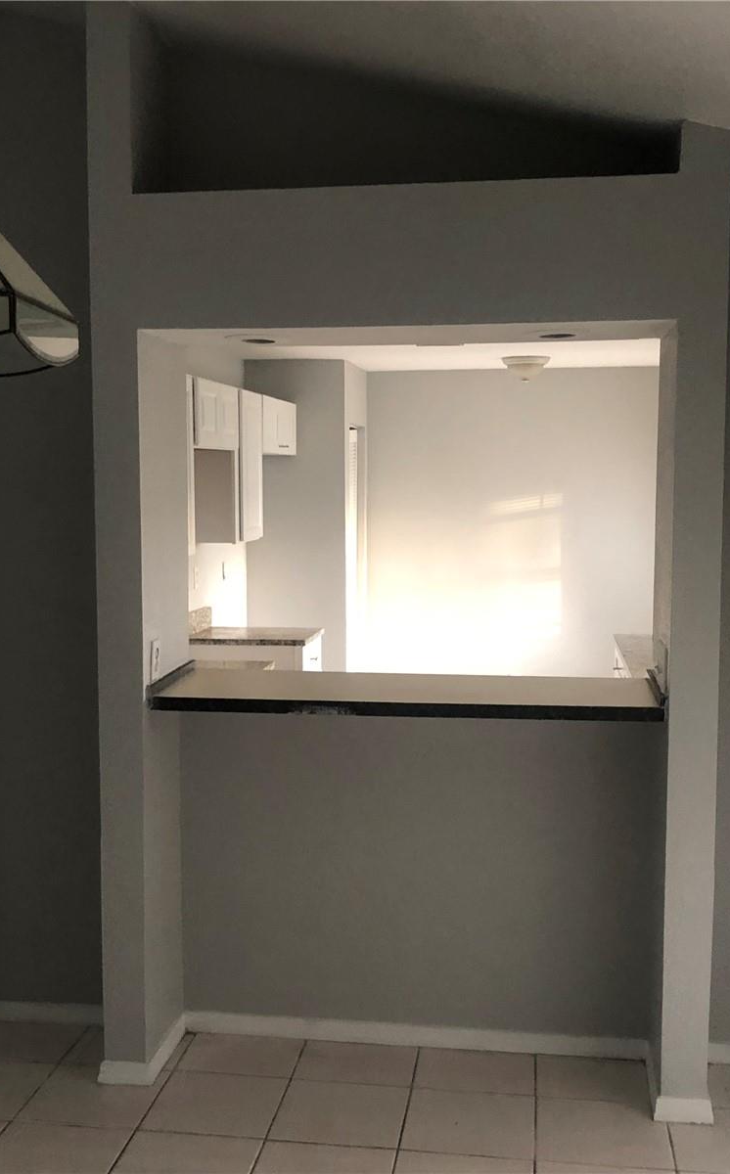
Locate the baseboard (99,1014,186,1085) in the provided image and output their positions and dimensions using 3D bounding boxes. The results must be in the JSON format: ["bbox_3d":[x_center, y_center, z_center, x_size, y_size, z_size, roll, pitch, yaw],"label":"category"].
[{"bbox_3d":[-0.640,1.324,3.656,0.155,0.064,0.363,1,4,7],"label":"baseboard"}]

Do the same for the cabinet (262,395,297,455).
[{"bbox_3d":[-0.627,-0.898,7.087,0.306,0.309,0.934,1,4,7],"label":"cabinet"}]

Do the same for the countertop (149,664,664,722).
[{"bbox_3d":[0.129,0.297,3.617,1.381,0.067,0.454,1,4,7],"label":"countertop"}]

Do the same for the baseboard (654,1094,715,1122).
[{"bbox_3d":[0.828,1.356,3.289,0.158,0.066,0.017,1,4,7],"label":"baseboard"}]

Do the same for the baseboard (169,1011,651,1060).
[{"bbox_3d":[0.131,1.322,3.729,1.367,0.062,0.017,1,4,7],"label":"baseboard"}]

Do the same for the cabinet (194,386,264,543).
[{"bbox_3d":[-0.725,-0.609,6.368,0.306,0.756,0.531,1,4,7],"label":"cabinet"}]

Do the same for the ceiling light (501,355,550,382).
[{"bbox_3d":[0.945,-1.267,7.368,0.289,0.158,0.289,1,4,7],"label":"ceiling light"}]

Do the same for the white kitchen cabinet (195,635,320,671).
[{"bbox_3d":[-0.571,0.705,6.420,0.632,0.876,0.531,1,4,7],"label":"white kitchen cabinet"}]

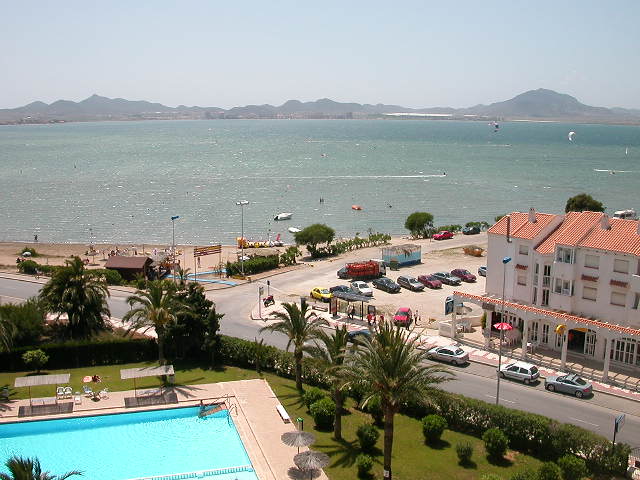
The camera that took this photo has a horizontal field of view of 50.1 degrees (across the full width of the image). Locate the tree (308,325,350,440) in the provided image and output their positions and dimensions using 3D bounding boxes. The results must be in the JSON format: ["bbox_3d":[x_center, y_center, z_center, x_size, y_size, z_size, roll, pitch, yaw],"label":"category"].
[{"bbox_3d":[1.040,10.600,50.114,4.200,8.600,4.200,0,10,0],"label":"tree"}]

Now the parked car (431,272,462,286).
[{"bbox_3d":[19.491,5.808,104.703,1.700,1.400,4.400,-7,12,-35],"label":"parked car"}]

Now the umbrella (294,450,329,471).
[{"bbox_3d":[-0.554,15.652,45.802,2.380,2.500,2.380,0,10,0],"label":"umbrella"}]

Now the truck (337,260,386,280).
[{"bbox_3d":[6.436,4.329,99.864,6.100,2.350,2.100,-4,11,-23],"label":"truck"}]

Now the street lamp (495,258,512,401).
[{"bbox_3d":[14.275,7.810,53.489,0.400,12.913,1.200,8,13,37],"label":"street lamp"}]

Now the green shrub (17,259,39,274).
[{"bbox_3d":[-46.797,4.353,109.550,3.100,2.100,2.600,5,11,27],"label":"green shrub"}]

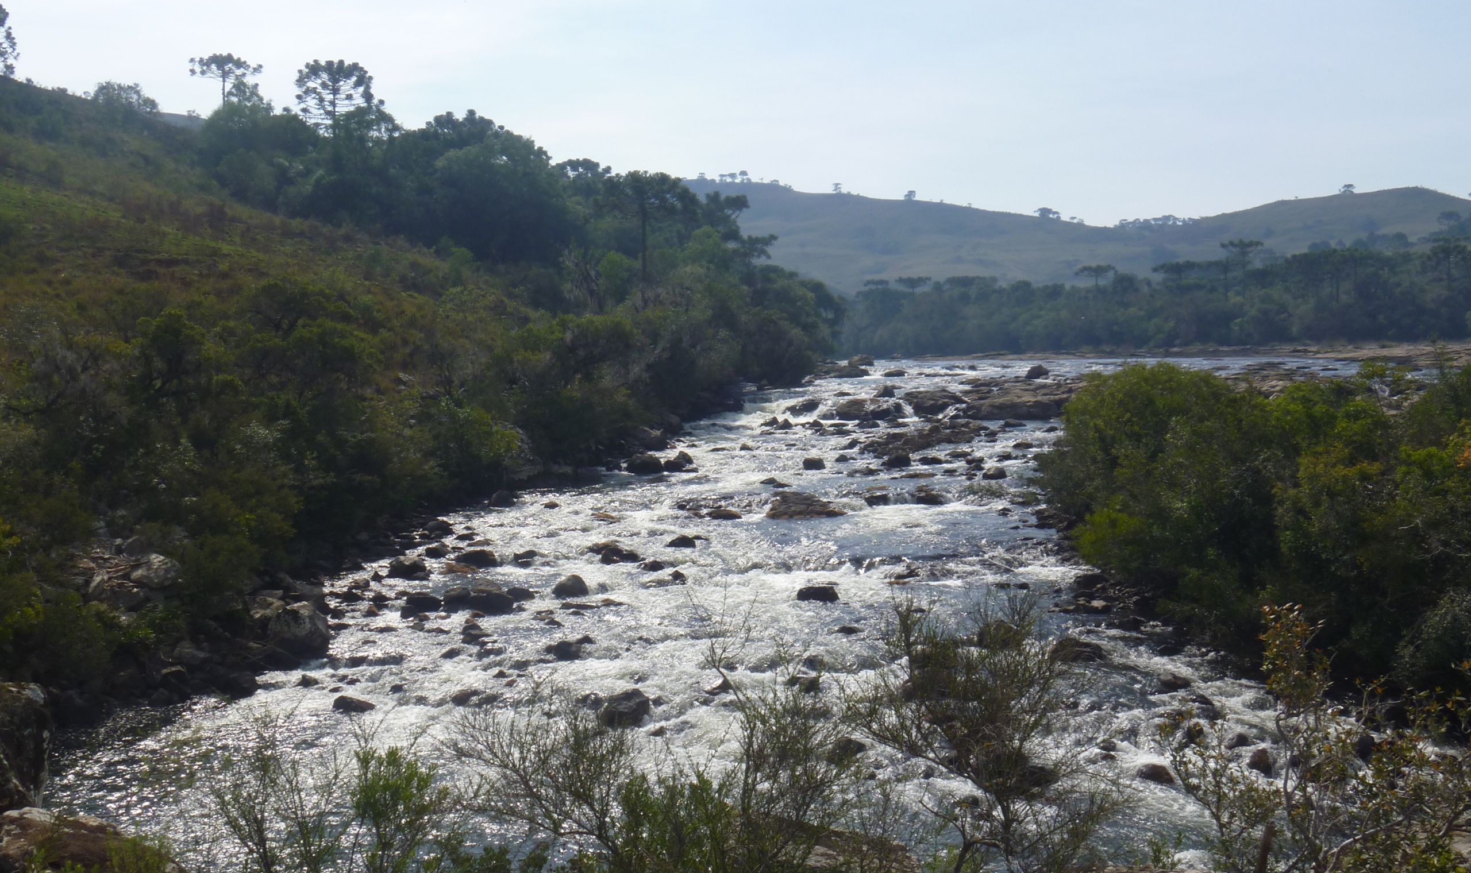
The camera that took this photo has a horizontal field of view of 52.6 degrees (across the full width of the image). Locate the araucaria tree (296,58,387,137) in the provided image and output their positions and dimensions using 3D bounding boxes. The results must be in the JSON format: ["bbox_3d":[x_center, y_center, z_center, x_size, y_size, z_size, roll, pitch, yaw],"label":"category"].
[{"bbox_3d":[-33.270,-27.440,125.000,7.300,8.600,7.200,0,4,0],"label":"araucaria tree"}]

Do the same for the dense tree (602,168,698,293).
[{"bbox_3d":[-6.530,-15.420,115.000,7.500,10.500,7.300,0,4,0],"label":"dense tree"}]

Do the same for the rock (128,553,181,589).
[{"bbox_3d":[-10.940,2.560,28.000,1.000,0.720,0.850,-1,4,-11],"label":"rock"}]

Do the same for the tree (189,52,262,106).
[{"bbox_3d":[-47.290,-32.080,138.000,6.700,7.200,6.600,0,4,0],"label":"tree"}]

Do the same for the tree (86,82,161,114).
[{"bbox_3d":[-45.260,-24.710,110.000,5.200,3.200,4.600,0,4,0],"label":"tree"}]

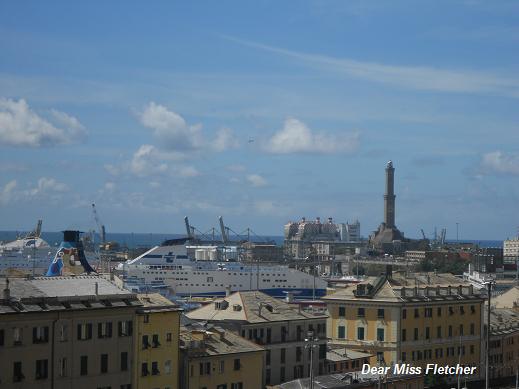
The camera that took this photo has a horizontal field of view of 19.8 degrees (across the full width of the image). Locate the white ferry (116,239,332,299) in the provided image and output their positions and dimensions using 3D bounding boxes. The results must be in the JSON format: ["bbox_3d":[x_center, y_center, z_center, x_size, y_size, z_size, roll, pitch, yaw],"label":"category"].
[{"bbox_3d":[-20.291,40.861,825.000,113.000,33.000,22.000,1,-1,-8],"label":"white ferry"}]

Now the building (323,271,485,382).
[{"bbox_3d":[30.002,27.062,302.764,18.240,23.085,33.915,0,-2,37],"label":"building"}]

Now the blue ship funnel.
[{"bbox_3d":[-70.232,21.867,550.000,17.500,16.500,9.500,1,-1,6],"label":"blue ship funnel"}]

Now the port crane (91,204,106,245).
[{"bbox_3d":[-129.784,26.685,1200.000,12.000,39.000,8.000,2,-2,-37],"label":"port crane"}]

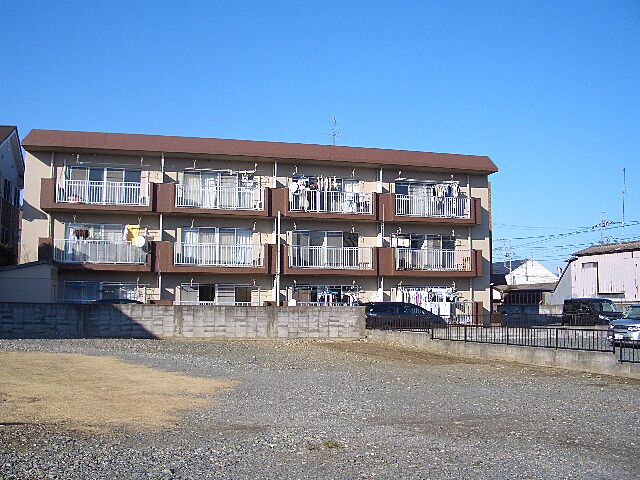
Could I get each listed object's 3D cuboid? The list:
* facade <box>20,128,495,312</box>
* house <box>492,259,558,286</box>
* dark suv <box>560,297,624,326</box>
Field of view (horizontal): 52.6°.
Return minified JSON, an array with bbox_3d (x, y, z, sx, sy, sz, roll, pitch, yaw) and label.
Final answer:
[{"bbox_3d":[-3.183,0.335,36.031,23.400,9.300,10.500,2,-6,-13],"label":"facade"},{"bbox_3d":[24.922,6.574,84.361,8.600,7.100,10.000,2,-6,-18],"label":"house"},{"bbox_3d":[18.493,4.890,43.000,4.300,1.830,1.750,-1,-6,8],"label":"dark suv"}]

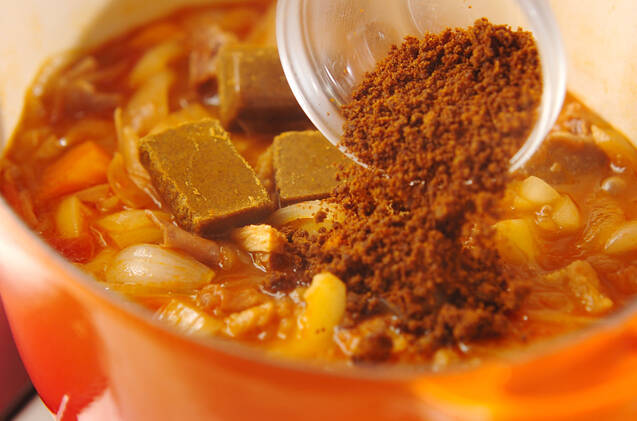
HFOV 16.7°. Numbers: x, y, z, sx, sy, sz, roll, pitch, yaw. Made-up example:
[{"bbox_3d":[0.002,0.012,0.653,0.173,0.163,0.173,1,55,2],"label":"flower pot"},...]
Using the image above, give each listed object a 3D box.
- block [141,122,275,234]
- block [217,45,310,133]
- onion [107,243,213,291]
[{"bbox_3d":[-0.035,-0.007,0.660,0.026,0.014,0.040,-15,47,-23],"label":"block"},{"bbox_3d":[-0.011,-0.036,0.695,0.041,0.014,0.027,2,43,-7],"label":"block"},{"bbox_3d":[-0.047,0.018,0.635,0.033,0.018,0.019,6,43,-3],"label":"onion"}]

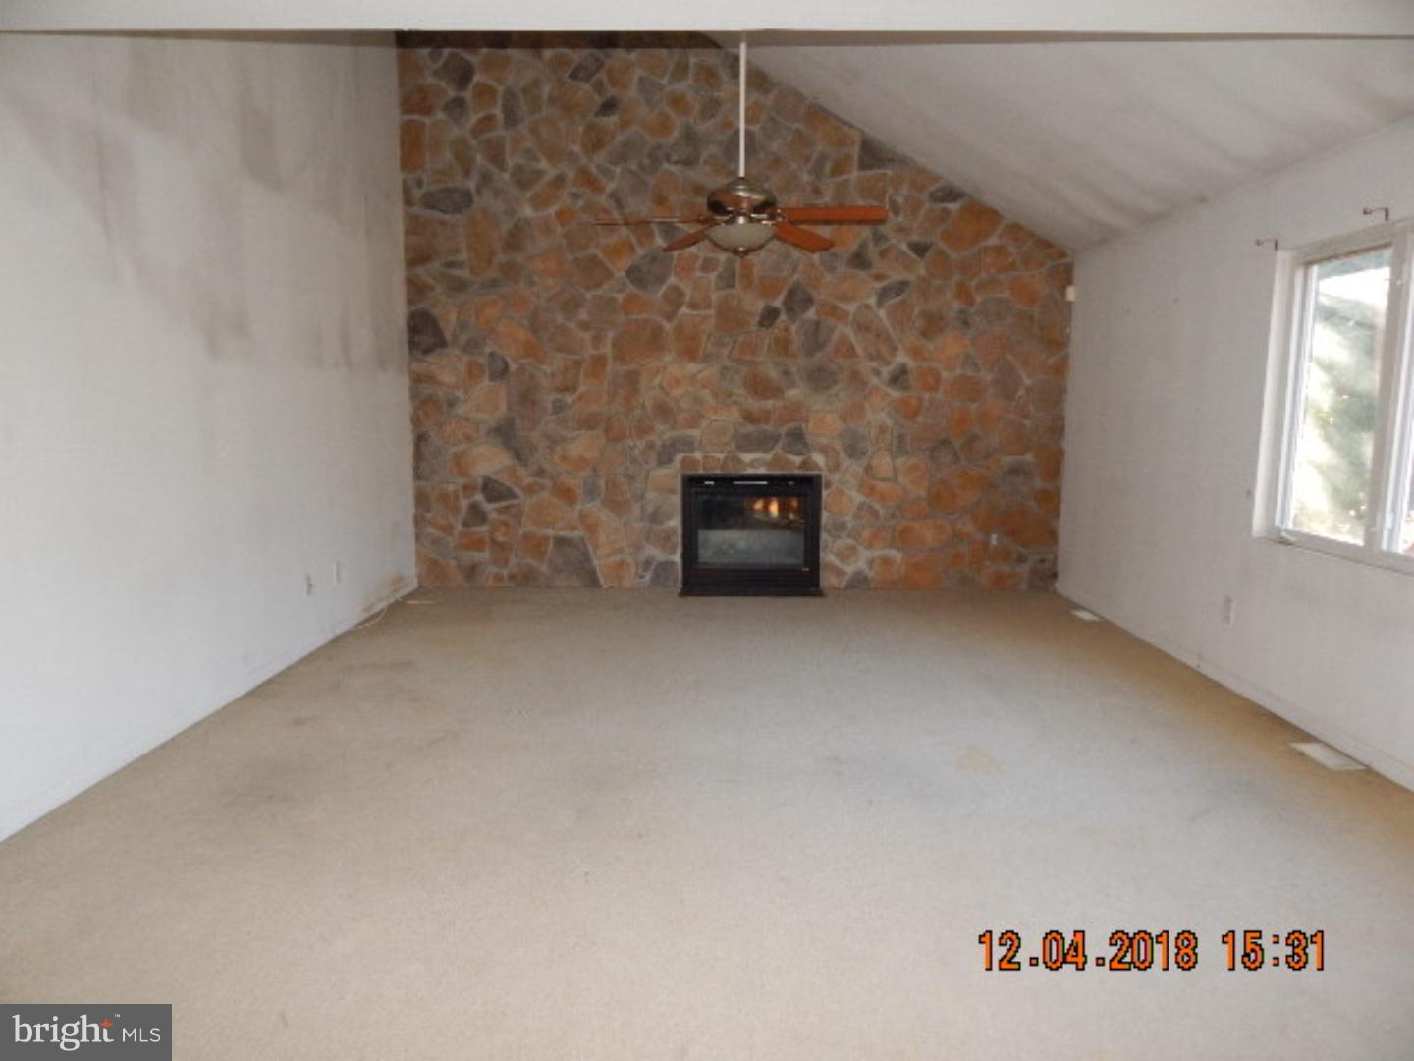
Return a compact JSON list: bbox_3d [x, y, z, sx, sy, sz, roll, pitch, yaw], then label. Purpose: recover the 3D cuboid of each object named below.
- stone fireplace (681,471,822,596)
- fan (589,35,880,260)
[{"bbox_3d":[0.324,0.006,6.754,1.060,0.890,0.330,0,8,1],"label":"stone fireplace"},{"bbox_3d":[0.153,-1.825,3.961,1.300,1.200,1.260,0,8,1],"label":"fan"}]

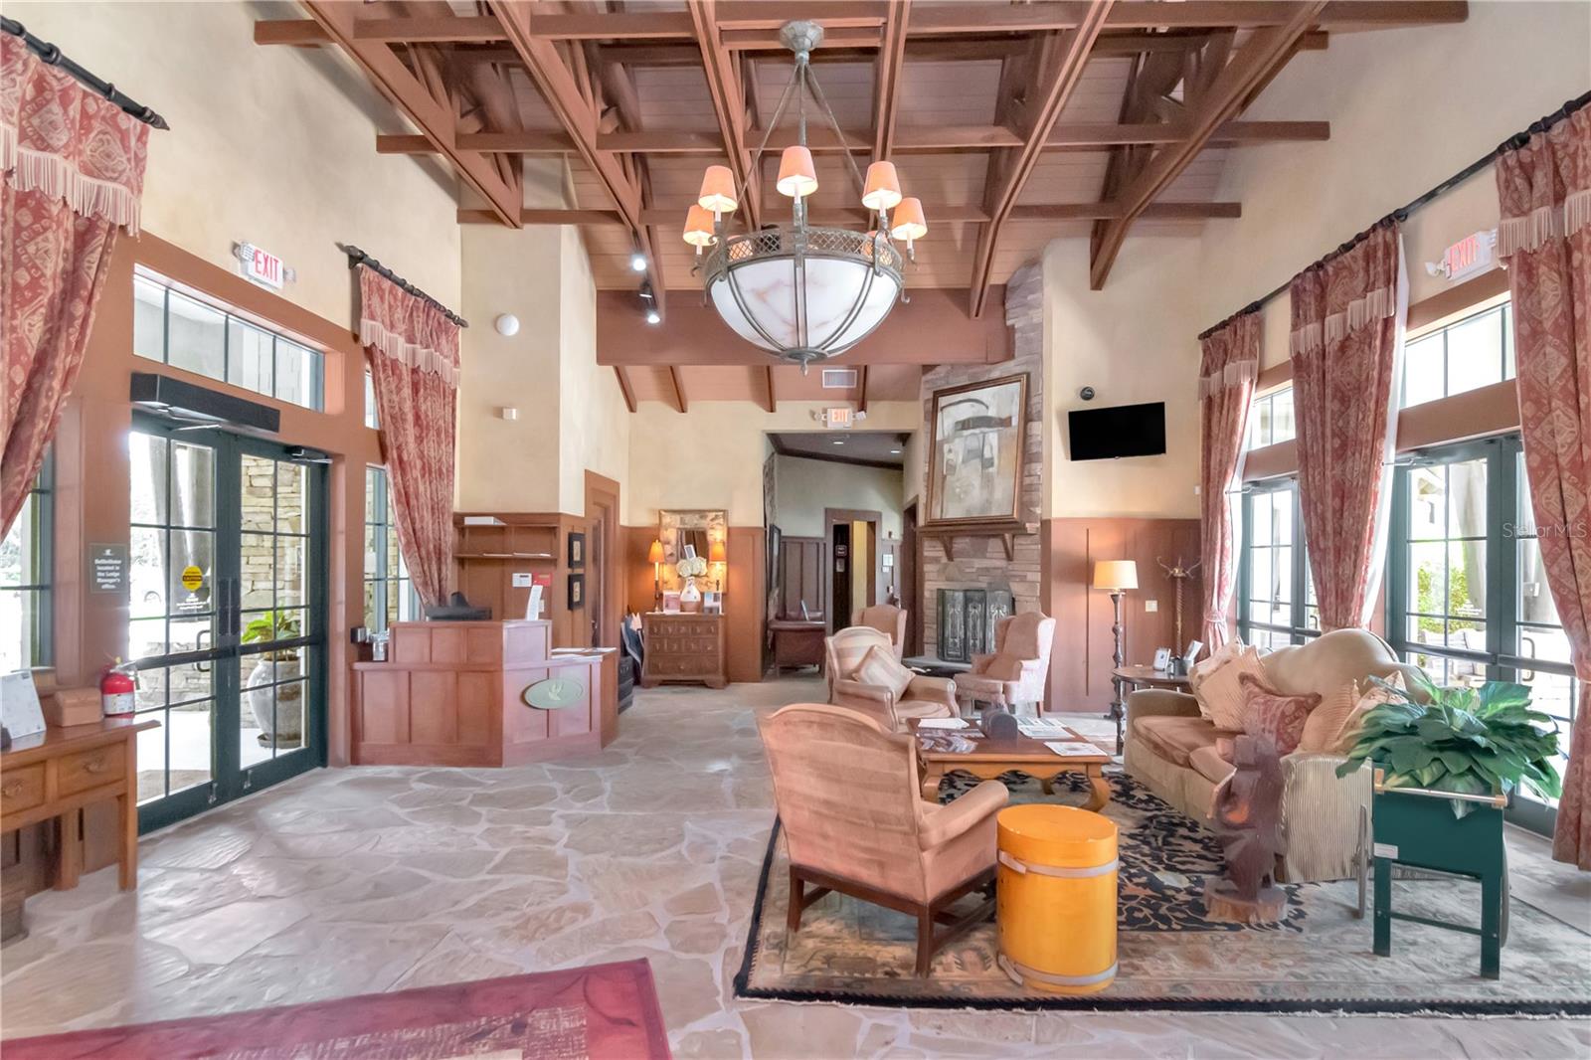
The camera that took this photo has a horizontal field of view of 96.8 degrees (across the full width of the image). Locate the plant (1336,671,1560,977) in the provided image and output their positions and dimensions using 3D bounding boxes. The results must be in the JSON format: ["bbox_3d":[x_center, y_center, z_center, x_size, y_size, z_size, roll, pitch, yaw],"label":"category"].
[{"bbox_3d":[2.630,1.158,2.934,0.714,1.034,0.699,-1,-3,31],"label":"plant"}]

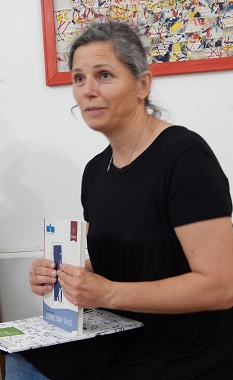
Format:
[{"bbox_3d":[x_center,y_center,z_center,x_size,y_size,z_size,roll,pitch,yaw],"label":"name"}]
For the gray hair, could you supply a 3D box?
[{"bbox_3d":[-0.003,-0.265,1.290,0.175,0.200,0.215,-1,2,33],"label":"gray hair"}]

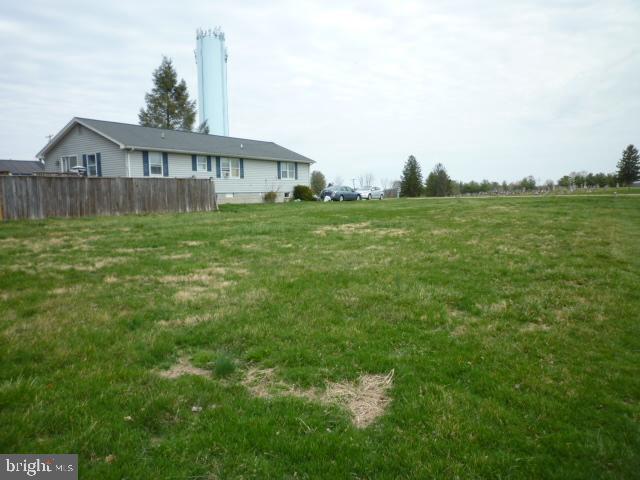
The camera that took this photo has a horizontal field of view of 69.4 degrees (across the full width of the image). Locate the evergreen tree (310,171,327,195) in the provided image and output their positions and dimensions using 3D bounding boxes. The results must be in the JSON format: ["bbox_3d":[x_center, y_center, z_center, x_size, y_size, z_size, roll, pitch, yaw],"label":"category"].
[{"bbox_3d":[-0.142,-5.881,50.000,1.650,3.137,1.650,-1,6,0],"label":"evergreen tree"}]

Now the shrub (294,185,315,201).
[{"bbox_3d":[-1.383,-4.105,40.600,1.800,1.370,1.800,-1,6,0],"label":"shrub"}]

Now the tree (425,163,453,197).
[{"bbox_3d":[20.423,-10.288,80.000,4.400,5.850,4.400,-1,6,0],"label":"tree"}]

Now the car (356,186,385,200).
[{"bbox_3d":[6.394,-5.993,59.200,1.850,1.680,4.600,4,8,41],"label":"car"}]

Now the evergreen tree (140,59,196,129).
[{"bbox_3d":[-17.165,-12.557,52.858,6.700,16.268,6.700,-1,6,0],"label":"evergreen tree"}]

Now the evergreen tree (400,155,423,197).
[{"bbox_3d":[15.423,-10.676,78.000,3.600,7.020,3.600,-1,6,0],"label":"evergreen tree"}]

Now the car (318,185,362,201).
[{"bbox_3d":[2.234,-4.745,47.500,1.830,1.450,4.750,4,8,39],"label":"car"}]

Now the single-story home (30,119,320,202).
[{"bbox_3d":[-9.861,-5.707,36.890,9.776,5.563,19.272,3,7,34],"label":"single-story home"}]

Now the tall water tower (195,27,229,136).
[{"bbox_3d":[-32.721,-38.621,142.665,9.600,50.565,9.600,-1,6,0],"label":"tall water tower"}]

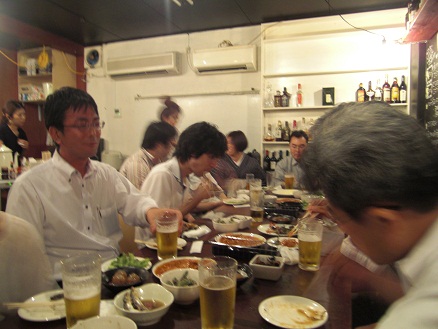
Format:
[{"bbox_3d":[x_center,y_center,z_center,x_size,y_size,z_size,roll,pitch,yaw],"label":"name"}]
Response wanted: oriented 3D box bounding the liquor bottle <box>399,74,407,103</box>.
[{"bbox_3d":[1.971,-0.801,3.788,0.077,0.297,0.077,1,2,19],"label":"liquor bottle"}]

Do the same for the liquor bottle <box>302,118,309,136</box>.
[{"bbox_3d":[1.035,-0.425,4.280,0.085,0.279,0.080,1,3,19],"label":"liquor bottle"}]

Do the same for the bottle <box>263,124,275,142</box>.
[{"bbox_3d":[0.632,-0.392,4.420,0.118,0.200,0.100,1,3,19],"label":"bottle"}]

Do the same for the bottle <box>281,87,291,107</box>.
[{"bbox_3d":[0.817,-0.823,4.335,0.090,0.238,0.075,1,3,19],"label":"bottle"}]

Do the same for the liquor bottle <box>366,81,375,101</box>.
[{"bbox_3d":[1.664,-0.787,3.894,0.088,0.254,0.075,1,2,19],"label":"liquor bottle"}]

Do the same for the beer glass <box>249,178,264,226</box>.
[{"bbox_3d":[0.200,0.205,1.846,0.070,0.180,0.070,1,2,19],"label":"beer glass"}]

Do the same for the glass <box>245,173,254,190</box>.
[{"bbox_3d":[0.274,0.154,3.097,0.072,0.138,0.072,1,2,19],"label":"glass"}]

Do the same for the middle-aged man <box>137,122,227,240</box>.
[{"bbox_3d":[-0.150,0.375,1.770,0.620,1.170,0.480,1,2,15],"label":"middle-aged man"}]

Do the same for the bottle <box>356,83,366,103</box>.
[{"bbox_3d":[1.631,-0.810,4.057,0.092,0.240,0.080,1,3,19],"label":"bottle"}]

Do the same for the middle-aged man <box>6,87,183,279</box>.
[{"bbox_3d":[-0.440,0.407,1.266,0.640,1.360,0.520,2,3,32],"label":"middle-aged man"}]

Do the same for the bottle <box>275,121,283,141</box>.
[{"bbox_3d":[0.719,-0.394,4.236,0.080,0.245,0.080,1,2,19],"label":"bottle"}]

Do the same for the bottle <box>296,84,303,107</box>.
[{"bbox_3d":[0.978,-0.831,4.279,0.071,0.272,0.070,1,3,19],"label":"bottle"}]

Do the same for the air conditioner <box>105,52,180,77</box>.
[{"bbox_3d":[-1.025,-1.287,4.666,0.980,0.235,0.200,1,2,19],"label":"air conditioner"}]

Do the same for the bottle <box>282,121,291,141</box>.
[{"bbox_3d":[0.807,-0.391,4.205,0.083,0.242,0.083,1,2,19],"label":"bottle"}]

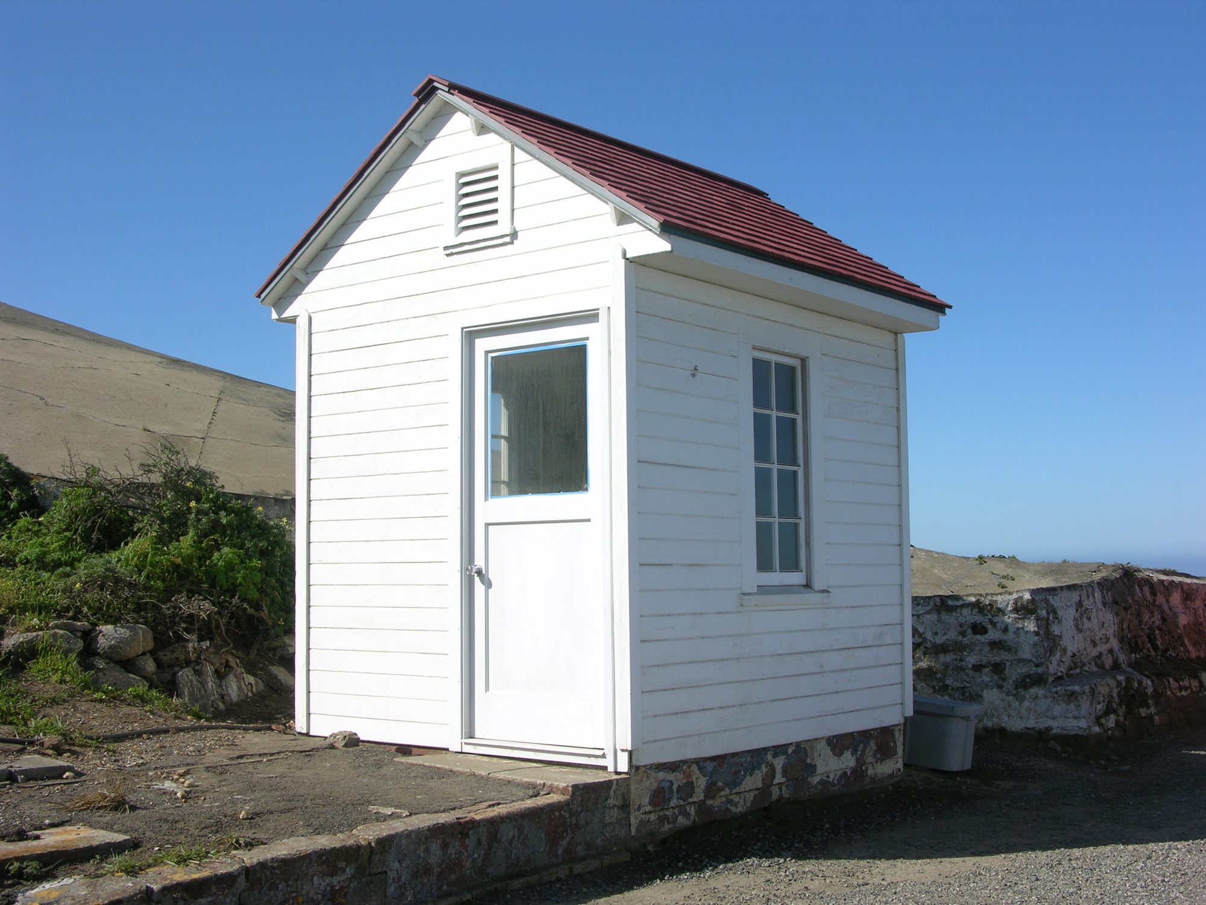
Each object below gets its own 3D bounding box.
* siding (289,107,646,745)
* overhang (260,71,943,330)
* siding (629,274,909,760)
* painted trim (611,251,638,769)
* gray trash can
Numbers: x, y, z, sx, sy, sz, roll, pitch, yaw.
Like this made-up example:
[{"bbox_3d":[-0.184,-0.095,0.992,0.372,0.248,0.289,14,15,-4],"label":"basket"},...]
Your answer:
[{"bbox_3d":[-0.817,-0.143,8.731,2.480,3.530,0.080,-4,-6,37],"label":"siding"},{"bbox_3d":[0.101,-1.382,10.010,3.000,1.165,3.320,-4,-6,37],"label":"overhang"},{"bbox_3d":[1.000,0.387,9.141,0.080,2.500,2.990,-4,-6,37],"label":"siding"},{"bbox_3d":[0.113,0.285,7.995,0.100,2.560,0.095,-4,-6,37],"label":"painted trim"},{"bbox_3d":[2.196,1.841,10.461,0.320,0.405,0.540,2,-5,-30],"label":"gray trash can"}]

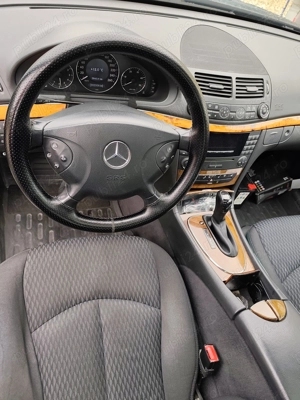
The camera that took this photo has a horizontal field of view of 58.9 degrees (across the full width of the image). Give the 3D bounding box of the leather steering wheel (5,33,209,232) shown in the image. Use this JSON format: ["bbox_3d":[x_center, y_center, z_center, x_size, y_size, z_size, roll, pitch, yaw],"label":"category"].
[{"bbox_3d":[-0.066,-0.109,0.531,0.385,0.385,0.085,-3,29,-21],"label":"leather steering wheel"}]

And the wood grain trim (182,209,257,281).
[{"bbox_3d":[0.225,0.135,0.830,0.185,0.030,0.250,-3,47,-21],"label":"wood grain trim"}]

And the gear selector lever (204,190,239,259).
[{"bbox_3d":[0.247,0.071,0.814,0.080,0.125,0.170,-3,51,-21],"label":"gear selector lever"}]

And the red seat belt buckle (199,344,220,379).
[{"bbox_3d":[0.163,0.443,0.732,0.030,0.070,0.042,-3,31,-21],"label":"red seat belt buckle"}]

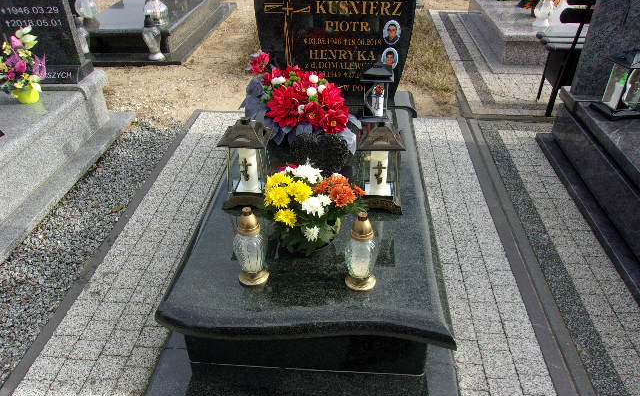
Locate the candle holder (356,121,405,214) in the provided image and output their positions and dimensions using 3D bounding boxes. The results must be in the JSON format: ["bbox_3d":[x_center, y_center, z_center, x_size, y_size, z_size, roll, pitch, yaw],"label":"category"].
[{"bbox_3d":[0.221,-0.130,1.835,0.175,0.347,0.175,2,34,4],"label":"candle holder"}]

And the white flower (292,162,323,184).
[{"bbox_3d":[-0.046,-0.084,1.717,0.105,0.055,0.090,2,34,4],"label":"white flower"}]

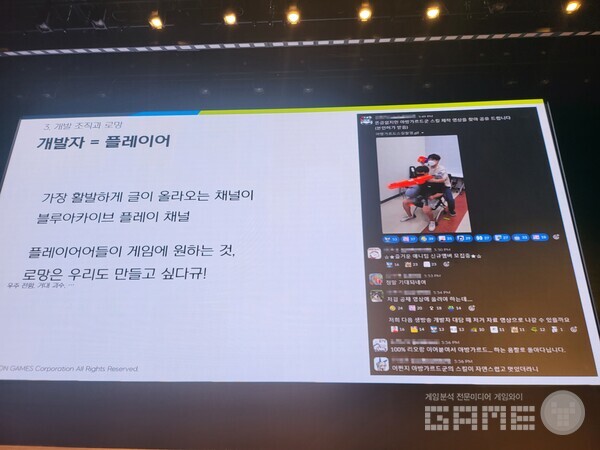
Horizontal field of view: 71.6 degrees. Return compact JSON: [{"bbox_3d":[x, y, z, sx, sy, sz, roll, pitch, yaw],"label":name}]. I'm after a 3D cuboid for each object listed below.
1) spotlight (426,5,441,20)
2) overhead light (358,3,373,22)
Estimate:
[{"bbox_3d":[2.594,-4.129,8.083,0.276,0.331,0.294,-1,-55,3],"label":"spotlight"},{"bbox_3d":[1.289,-4.183,8.189,0.294,0.353,0.314,-1,-55,3],"label":"overhead light"}]

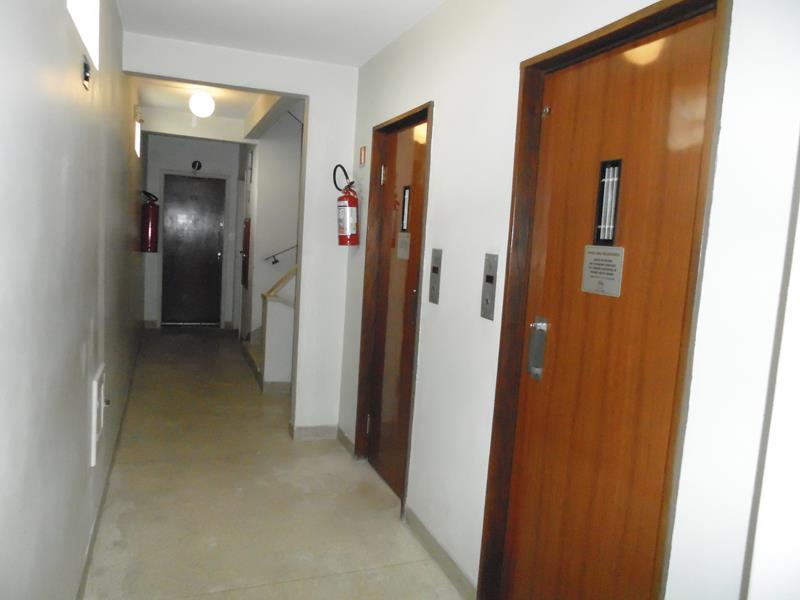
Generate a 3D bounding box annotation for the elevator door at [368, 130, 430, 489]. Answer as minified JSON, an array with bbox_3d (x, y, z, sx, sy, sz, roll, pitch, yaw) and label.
[{"bbox_3d":[0.005,0.059,3.426,0.045,2.043,0.776,1,7,-21],"label":"elevator door"}]

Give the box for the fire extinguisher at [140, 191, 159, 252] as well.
[{"bbox_3d":[-2.523,-0.791,6.071,0.175,0.612,0.165,1,7,-21],"label":"fire extinguisher"}]

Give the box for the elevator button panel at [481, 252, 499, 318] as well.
[{"bbox_3d":[0.340,-0.050,2.302,0.015,0.248,0.098,1,7,-21],"label":"elevator button panel"}]

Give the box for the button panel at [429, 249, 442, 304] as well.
[{"bbox_3d":[0.161,-0.106,2.766,0.015,0.248,0.104,1,7,-21],"label":"button panel"}]

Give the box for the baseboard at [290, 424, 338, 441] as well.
[{"bbox_3d":[-0.580,0.933,4.187,0.325,0.086,0.025,1,7,-21],"label":"baseboard"}]

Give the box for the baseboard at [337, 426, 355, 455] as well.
[{"bbox_3d":[-0.365,0.961,4.071,0.018,0.080,0.392,1,7,-21],"label":"baseboard"}]

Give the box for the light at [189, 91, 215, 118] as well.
[{"bbox_3d":[-1.677,-1.650,5.076,0.222,0.229,0.222,1,7,-21],"label":"light"}]

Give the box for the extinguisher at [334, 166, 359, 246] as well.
[{"bbox_3d":[-0.362,-0.626,3.979,0.172,0.526,0.160,1,7,-21],"label":"extinguisher"}]

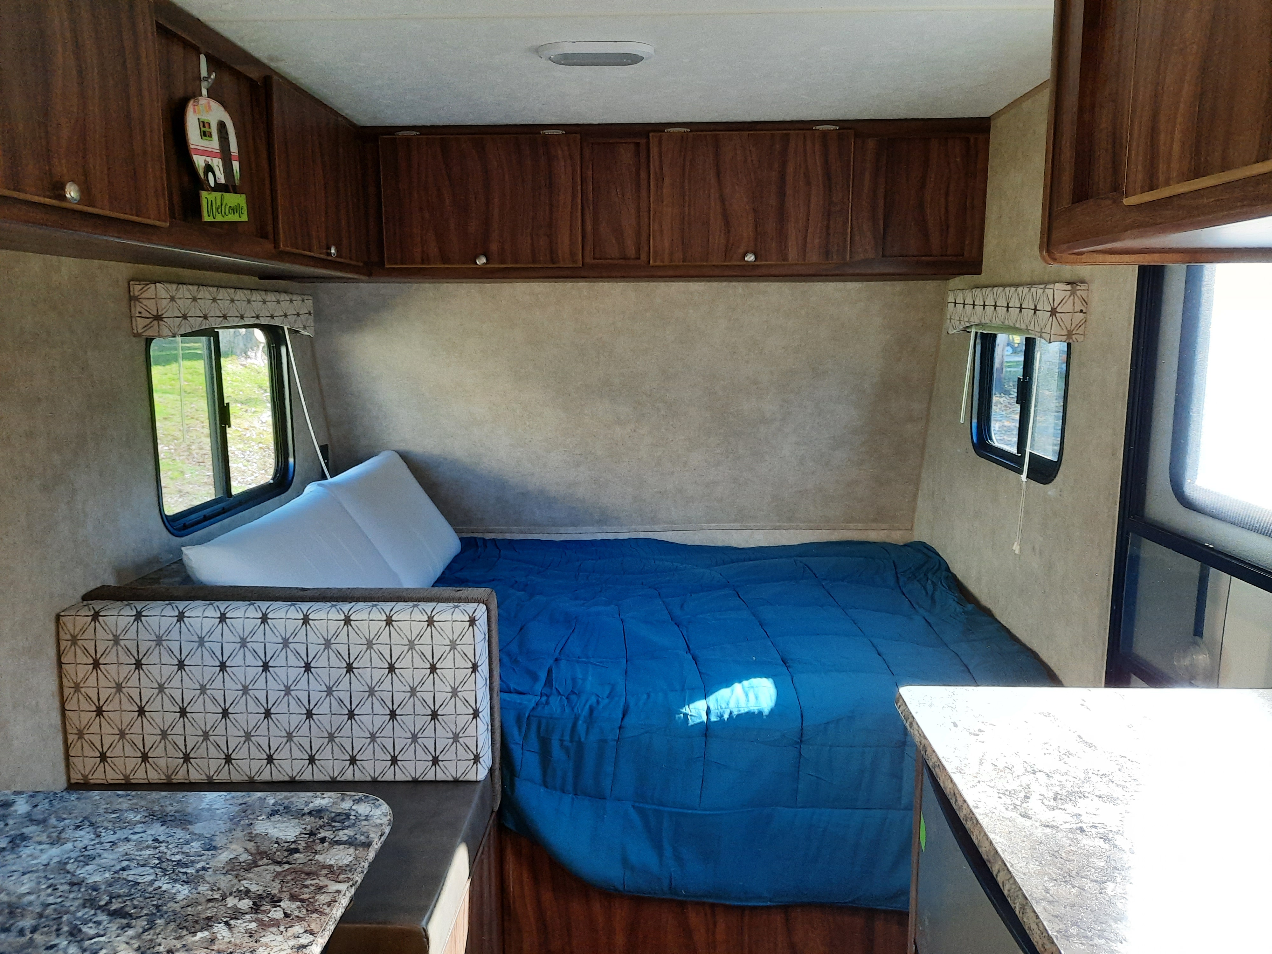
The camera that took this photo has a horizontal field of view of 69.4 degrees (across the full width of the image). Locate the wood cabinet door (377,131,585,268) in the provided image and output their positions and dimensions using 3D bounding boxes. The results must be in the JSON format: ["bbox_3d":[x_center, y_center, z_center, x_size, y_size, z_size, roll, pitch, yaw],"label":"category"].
[{"bbox_3d":[-0.436,-0.782,2.618,0.566,0.359,0.025,0,9,2],"label":"wood cabinet door"}]

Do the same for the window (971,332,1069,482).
[{"bbox_3d":[0.986,-0.210,2.363,0.051,0.379,0.651,0,9,2],"label":"window"}]

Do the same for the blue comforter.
[{"bbox_3d":[0.018,0.508,2.620,1.909,0.364,1.545,0,9,2],"label":"blue comforter"}]

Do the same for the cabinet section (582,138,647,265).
[{"bbox_3d":[-0.056,-0.783,2.612,0.187,0.346,0.020,0,9,2],"label":"cabinet section"}]

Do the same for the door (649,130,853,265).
[{"bbox_3d":[0.321,-0.783,2.591,0.561,0.356,0.025,0,9,2],"label":"door"}]

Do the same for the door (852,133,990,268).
[{"bbox_3d":[0.791,-0.782,2.588,0.376,0.337,0.025,0,9,2],"label":"door"}]

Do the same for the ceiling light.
[{"bbox_3d":[-0.083,-0.872,1.905,0.236,0.028,0.109,0,9,2],"label":"ceiling light"}]

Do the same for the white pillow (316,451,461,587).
[{"bbox_3d":[-0.772,0.151,2.882,0.151,0.444,0.616,-36,6,7],"label":"white pillow"}]

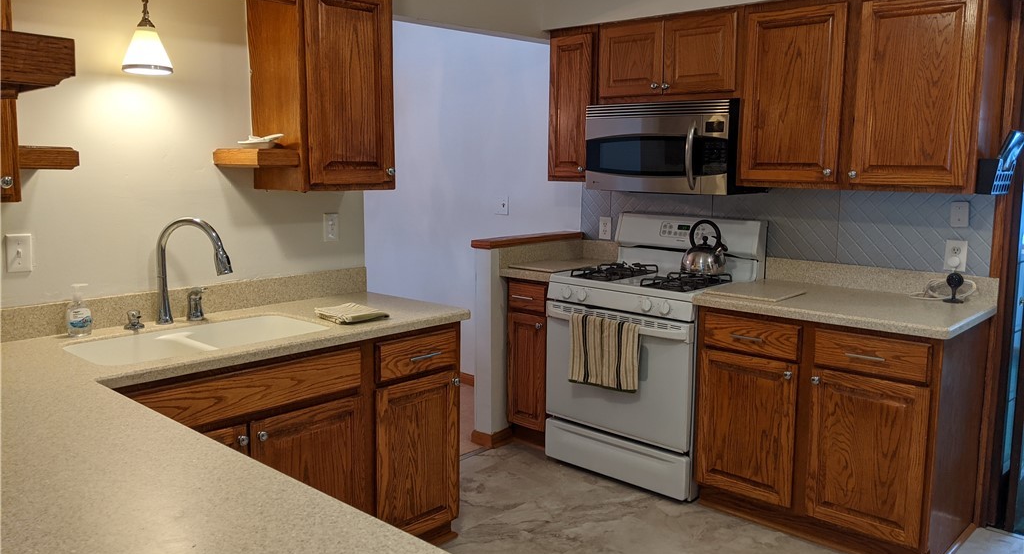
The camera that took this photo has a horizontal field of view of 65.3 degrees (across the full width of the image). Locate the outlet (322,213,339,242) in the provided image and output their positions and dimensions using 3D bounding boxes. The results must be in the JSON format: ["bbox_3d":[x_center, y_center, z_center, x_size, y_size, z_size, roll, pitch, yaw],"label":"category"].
[{"bbox_3d":[-0.732,-0.200,3.258,0.012,0.116,0.071,8,11,42],"label":"outlet"}]

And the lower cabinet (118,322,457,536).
[{"bbox_3d":[-0.864,0.618,2.761,0.625,0.851,1.301,8,11,42],"label":"lower cabinet"}]

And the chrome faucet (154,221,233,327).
[{"bbox_3d":[-1.083,-0.018,2.722,0.275,0.355,0.063,0,8,-2],"label":"chrome faucet"}]

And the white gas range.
[{"bbox_3d":[0.673,0.310,3.809,0.784,1.161,0.695,8,11,42],"label":"white gas range"}]

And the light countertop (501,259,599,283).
[{"bbox_3d":[0.282,-0.031,4.164,0.338,0.035,0.680,8,11,42],"label":"light countertop"}]

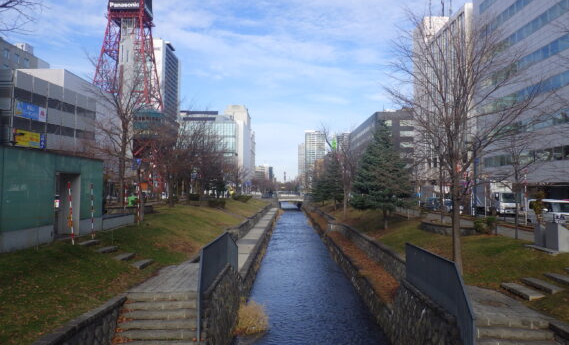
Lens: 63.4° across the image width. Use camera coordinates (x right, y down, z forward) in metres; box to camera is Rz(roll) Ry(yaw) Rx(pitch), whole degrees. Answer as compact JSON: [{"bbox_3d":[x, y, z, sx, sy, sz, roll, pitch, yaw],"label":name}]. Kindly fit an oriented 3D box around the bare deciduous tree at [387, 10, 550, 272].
[{"bbox_3d":[5.453,-0.931,13.644,4.860,7.910,4.860,0,-2,0],"label":"bare deciduous tree"}]

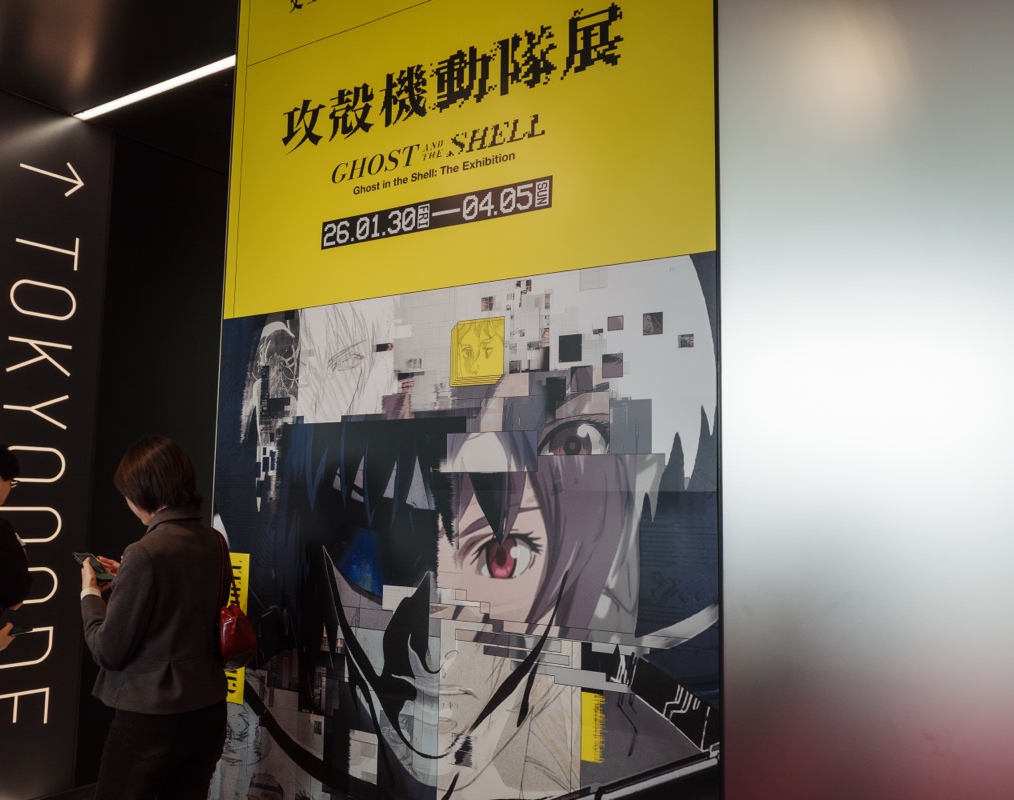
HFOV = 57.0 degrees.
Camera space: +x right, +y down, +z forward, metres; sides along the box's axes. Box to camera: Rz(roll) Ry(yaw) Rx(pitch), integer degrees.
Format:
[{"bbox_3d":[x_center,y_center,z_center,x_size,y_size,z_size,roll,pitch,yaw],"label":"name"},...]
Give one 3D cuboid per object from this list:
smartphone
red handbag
[{"bbox_3d":[-1.194,0.482,2.700,0.150,0.010,0.074,32,5,31],"label":"smartphone"},{"bbox_3d":[-0.770,0.562,2.610,0.110,0.360,0.210,5,-7,-34],"label":"red handbag"}]

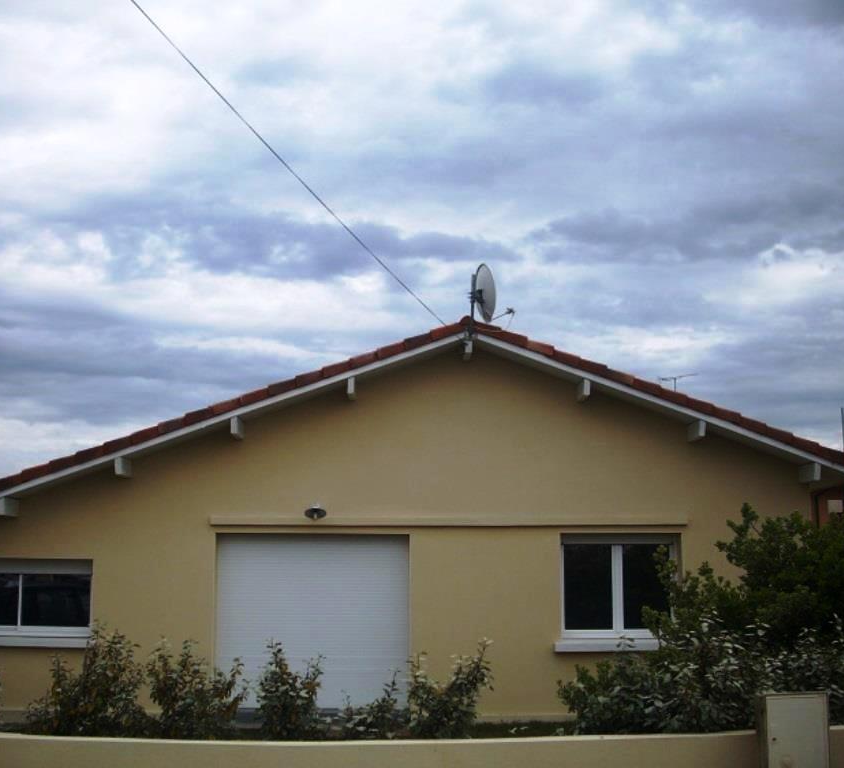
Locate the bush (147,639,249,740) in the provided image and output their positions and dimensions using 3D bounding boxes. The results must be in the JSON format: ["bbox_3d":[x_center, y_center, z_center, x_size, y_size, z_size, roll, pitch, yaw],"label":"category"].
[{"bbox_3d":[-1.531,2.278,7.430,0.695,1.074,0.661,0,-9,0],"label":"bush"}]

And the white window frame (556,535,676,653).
[{"bbox_3d":[2.375,2.552,13.363,1.494,1.416,0.160,0,-9,0],"label":"white window frame"}]

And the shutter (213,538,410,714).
[{"bbox_3d":[-1.341,2.896,13.408,2.375,2.086,0.100,0,-9,0],"label":"shutter"}]

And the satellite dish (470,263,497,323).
[{"bbox_3d":[0.747,-1.119,13.508,0.250,0.786,0.680,4,-10,-21],"label":"satellite dish"}]

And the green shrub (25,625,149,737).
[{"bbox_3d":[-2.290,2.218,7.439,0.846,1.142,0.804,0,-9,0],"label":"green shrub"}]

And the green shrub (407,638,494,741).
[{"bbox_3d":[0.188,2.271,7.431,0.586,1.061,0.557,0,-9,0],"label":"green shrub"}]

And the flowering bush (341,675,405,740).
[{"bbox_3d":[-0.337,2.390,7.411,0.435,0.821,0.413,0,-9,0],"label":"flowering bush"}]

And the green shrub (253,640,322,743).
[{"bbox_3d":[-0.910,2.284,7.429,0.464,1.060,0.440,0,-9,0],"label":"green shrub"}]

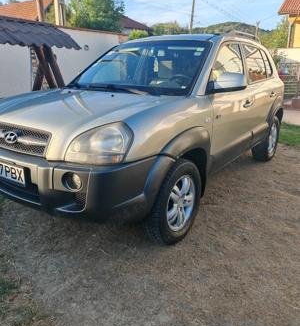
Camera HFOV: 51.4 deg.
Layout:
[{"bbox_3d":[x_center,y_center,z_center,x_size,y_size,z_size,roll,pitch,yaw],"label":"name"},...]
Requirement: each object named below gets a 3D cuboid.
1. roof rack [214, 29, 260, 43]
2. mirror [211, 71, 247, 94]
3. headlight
[{"bbox_3d":[1.080,-1.478,3.641,0.090,0.100,1.450,13,22,33],"label":"roof rack"},{"bbox_3d":[0.652,-0.657,2.564,0.265,0.165,0.170,13,22,33],"label":"mirror"},{"bbox_3d":[-0.297,-0.123,1.867,0.345,0.235,0.255,13,22,33],"label":"headlight"}]

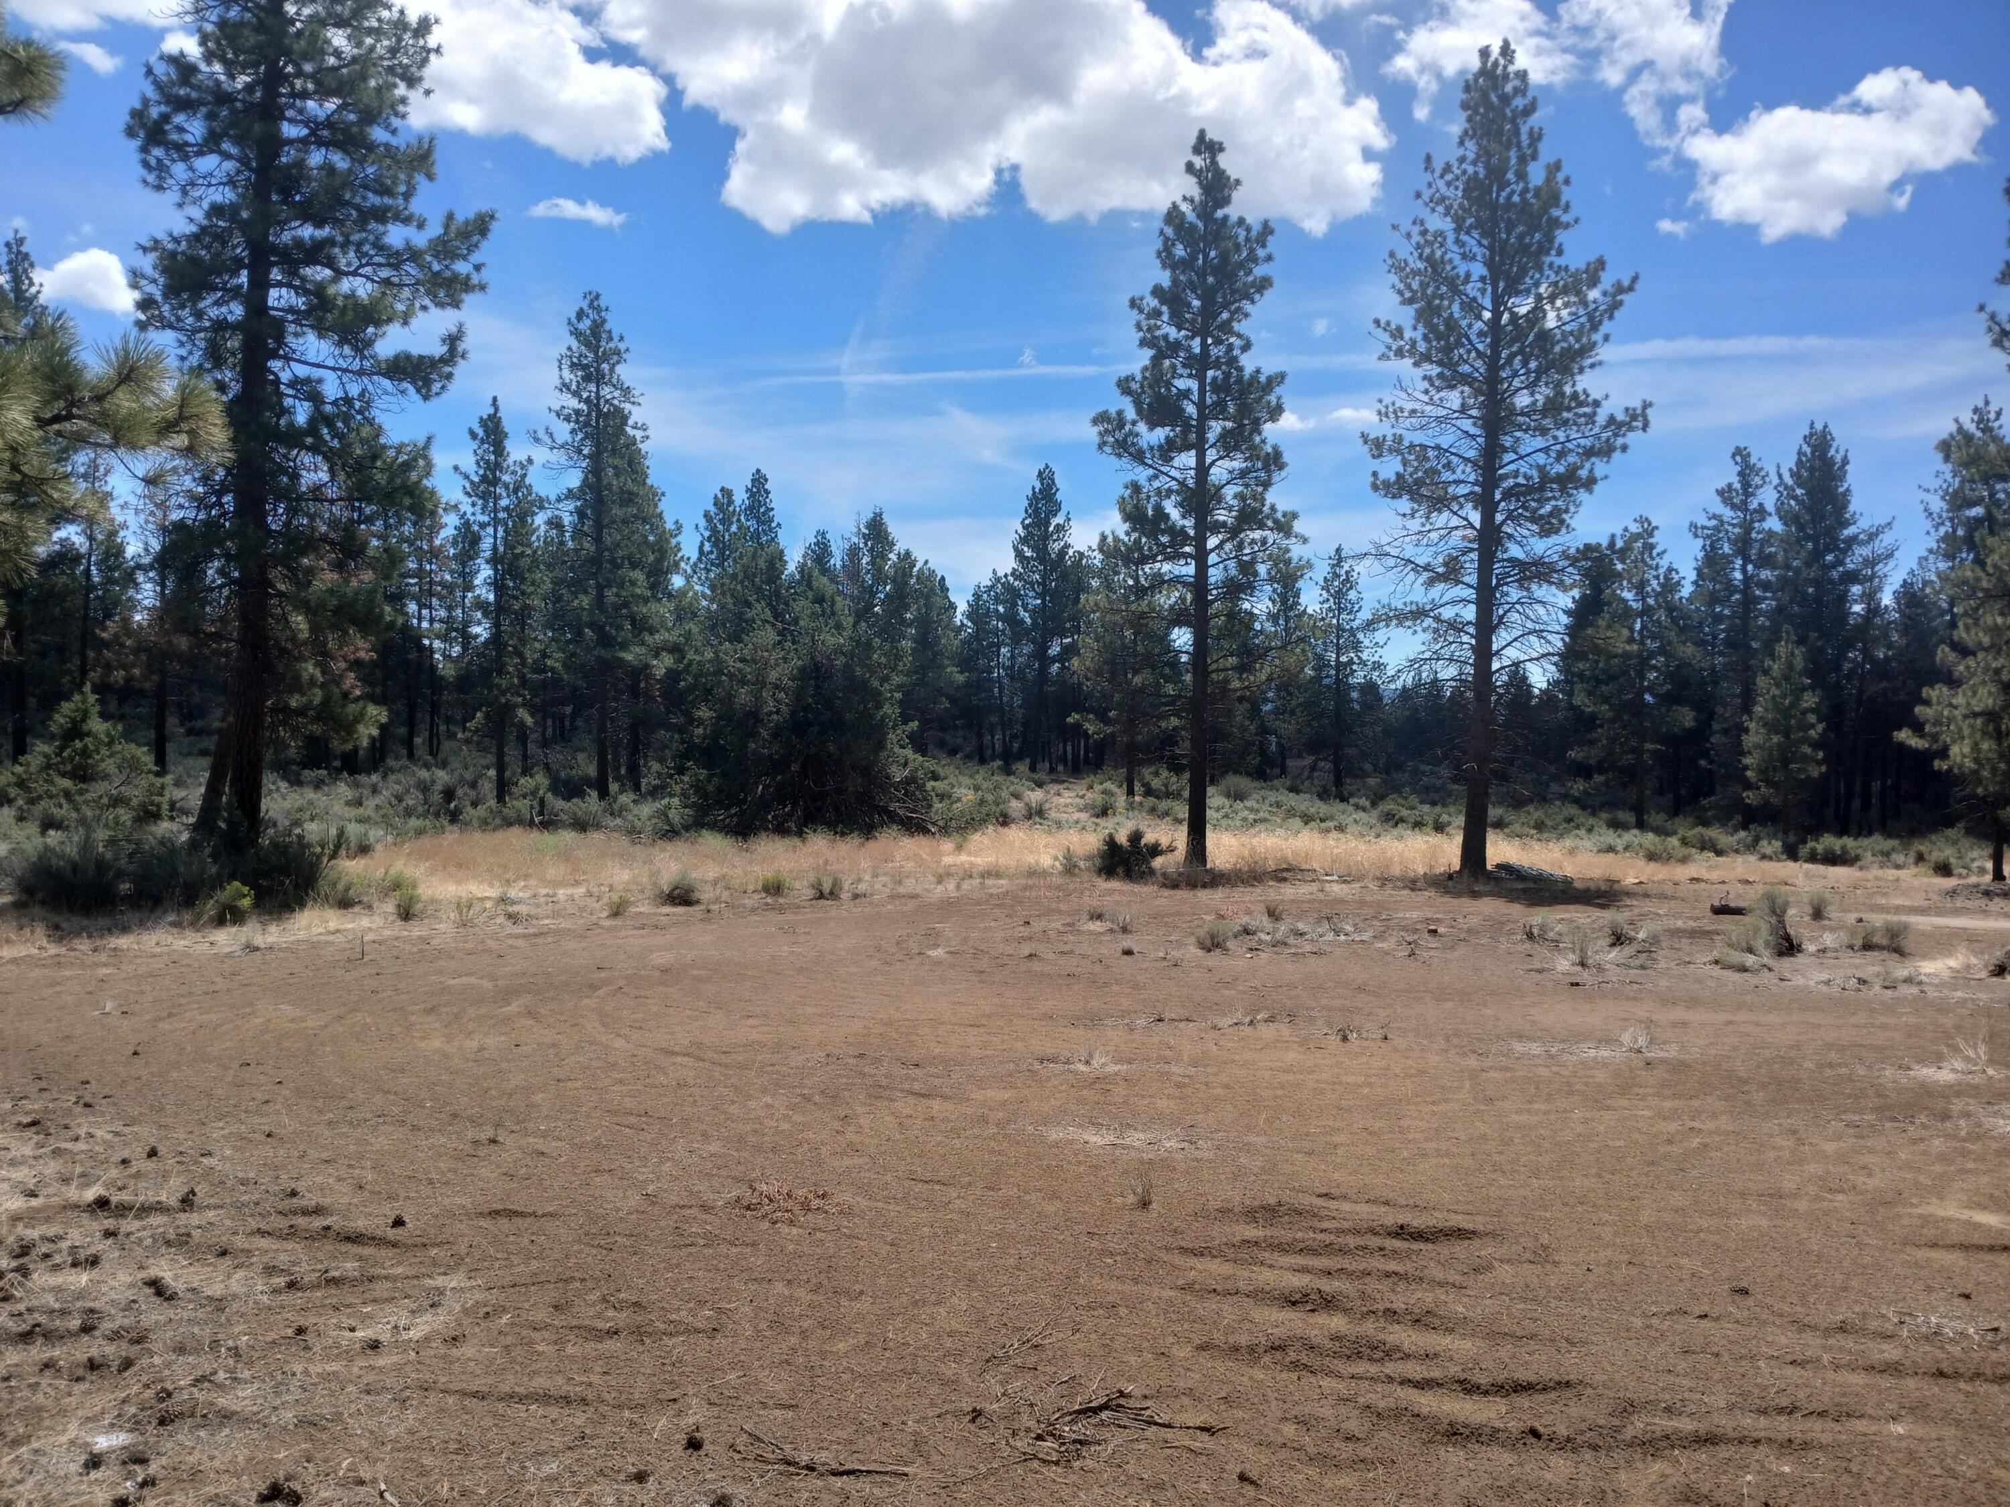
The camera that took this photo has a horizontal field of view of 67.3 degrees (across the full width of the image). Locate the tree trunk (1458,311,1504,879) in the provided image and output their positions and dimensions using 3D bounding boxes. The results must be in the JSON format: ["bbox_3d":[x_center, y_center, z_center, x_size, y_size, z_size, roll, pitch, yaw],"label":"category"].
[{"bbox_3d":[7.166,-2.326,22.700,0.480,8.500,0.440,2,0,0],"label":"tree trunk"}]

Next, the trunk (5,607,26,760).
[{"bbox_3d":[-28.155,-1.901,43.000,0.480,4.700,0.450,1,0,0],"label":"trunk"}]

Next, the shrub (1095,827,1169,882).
[{"bbox_3d":[1.811,1.431,21.500,1.050,0.780,0.850,1,0,0],"label":"shrub"}]

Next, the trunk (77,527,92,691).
[{"bbox_3d":[-31.695,-4.679,52.000,0.350,6.300,0.320,2,0,0],"label":"trunk"}]

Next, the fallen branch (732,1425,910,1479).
[{"bbox_3d":[-0.415,1.575,3.420,0.430,0.045,0.140,1,0,26],"label":"fallen branch"}]

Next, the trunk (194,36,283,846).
[{"bbox_3d":[-12.182,-4.905,24.000,1.100,13.100,0.750,1,0,0],"label":"trunk"}]

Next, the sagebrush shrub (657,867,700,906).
[{"bbox_3d":[-3.765,1.529,17.400,0.490,0.430,0.450,1,0,0],"label":"sagebrush shrub"}]

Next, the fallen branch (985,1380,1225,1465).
[{"bbox_3d":[0.235,1.560,3.550,0.560,0.080,0.340,1,0,0],"label":"fallen branch"}]

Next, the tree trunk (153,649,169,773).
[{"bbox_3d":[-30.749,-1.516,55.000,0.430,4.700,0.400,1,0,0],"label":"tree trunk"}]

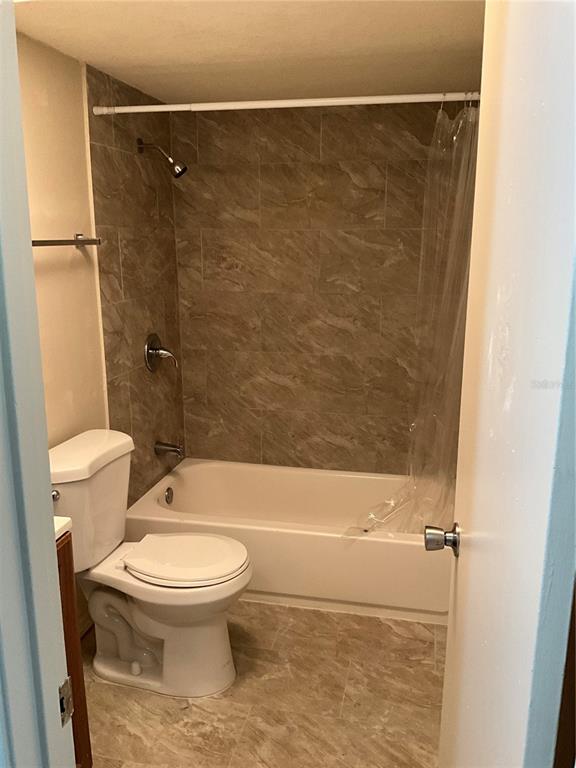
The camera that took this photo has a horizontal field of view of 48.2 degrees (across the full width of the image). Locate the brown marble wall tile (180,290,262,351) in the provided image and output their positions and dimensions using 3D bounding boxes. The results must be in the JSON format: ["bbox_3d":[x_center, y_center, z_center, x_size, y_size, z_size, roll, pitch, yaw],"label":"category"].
[{"bbox_3d":[-0.353,-0.328,3.352,0.446,0.309,0.012,3,14,12],"label":"brown marble wall tile"}]

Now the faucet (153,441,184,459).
[{"bbox_3d":[-0.581,0.331,3.184,0.135,0.075,0.067,3,14,12],"label":"faucet"}]

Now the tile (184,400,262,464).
[{"bbox_3d":[-0.352,0.273,3.496,0.446,0.309,0.012,3,14,12],"label":"tile"}]

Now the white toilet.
[{"bbox_3d":[-0.462,0.658,2.408,0.700,0.800,0.465,3,14,12],"label":"white toilet"}]

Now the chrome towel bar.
[{"bbox_3d":[-0.792,-0.476,2.152,0.075,0.043,0.535,3,14,12],"label":"chrome towel bar"}]

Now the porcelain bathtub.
[{"bbox_3d":[0.096,0.709,3.119,1.520,0.366,0.732,3,14,12],"label":"porcelain bathtub"}]

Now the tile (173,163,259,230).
[{"bbox_3d":[-0.353,-0.929,3.208,0.446,0.309,0.012,3,14,12],"label":"tile"}]

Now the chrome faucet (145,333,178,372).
[{"bbox_3d":[-0.593,-0.145,3.072,0.110,0.178,0.177,3,14,12],"label":"chrome faucet"}]

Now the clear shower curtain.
[{"bbox_3d":[0.550,-0.162,2.438,0.380,1.625,0.190,3,14,12],"label":"clear shower curtain"}]

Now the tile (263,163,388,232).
[{"bbox_3d":[0.163,-0.903,3.097,0.612,0.309,0.012,3,14,12],"label":"tile"}]

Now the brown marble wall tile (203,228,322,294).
[{"bbox_3d":[-0.139,-0.618,3.234,0.612,0.309,0.012,3,14,12],"label":"brown marble wall tile"}]

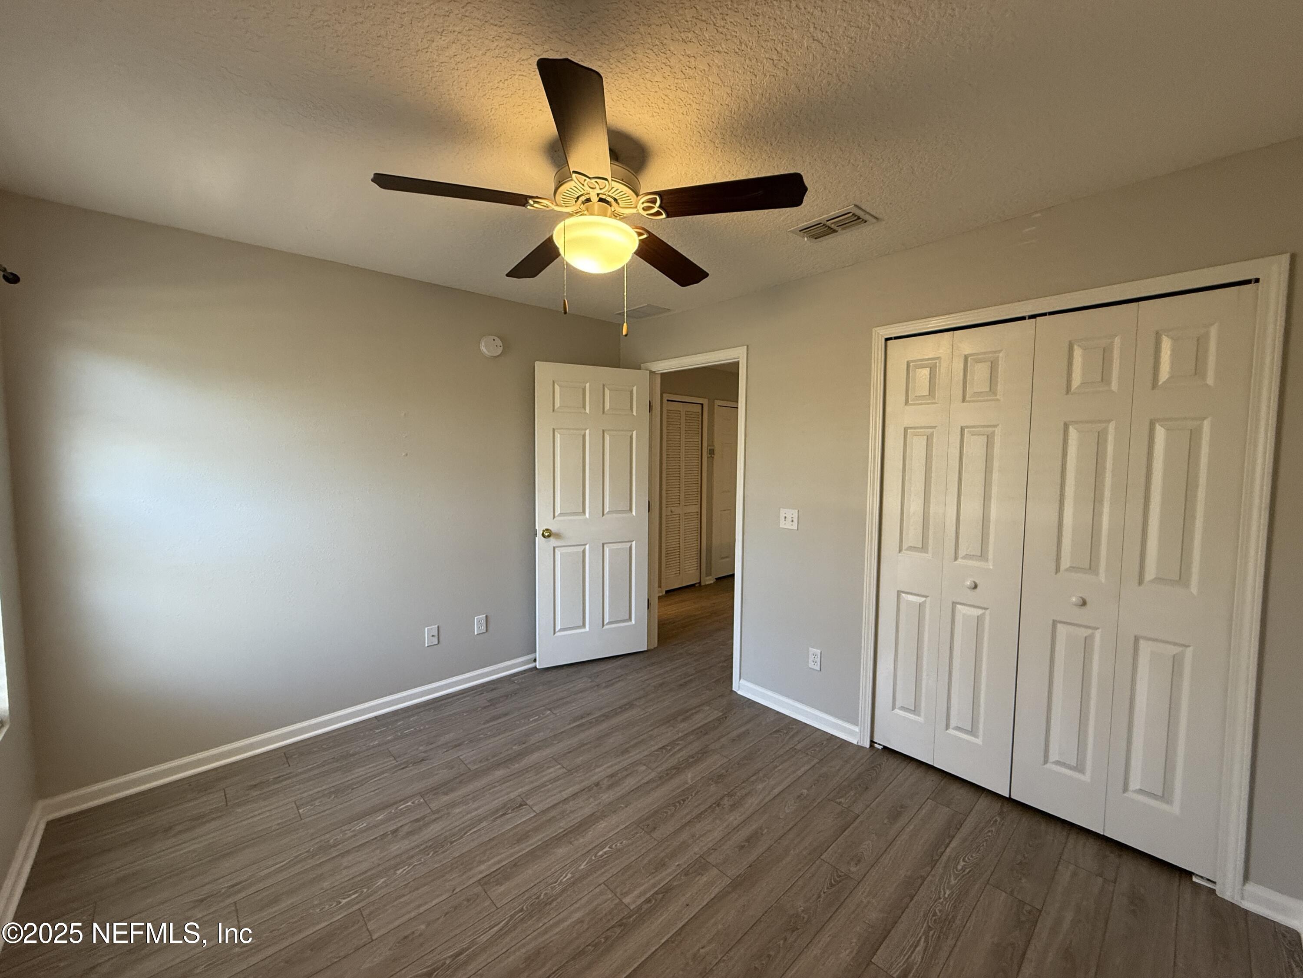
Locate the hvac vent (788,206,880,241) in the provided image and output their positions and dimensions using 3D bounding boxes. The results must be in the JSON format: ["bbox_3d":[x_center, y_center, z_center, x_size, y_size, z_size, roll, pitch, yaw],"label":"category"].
[{"bbox_3d":[0.752,-1.093,2.196,0.197,0.018,0.305,-4,5,-43],"label":"hvac vent"}]

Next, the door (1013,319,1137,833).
[{"bbox_3d":[1.653,0.324,2.079,0.038,2.000,0.301,-4,5,-43],"label":"door"}]

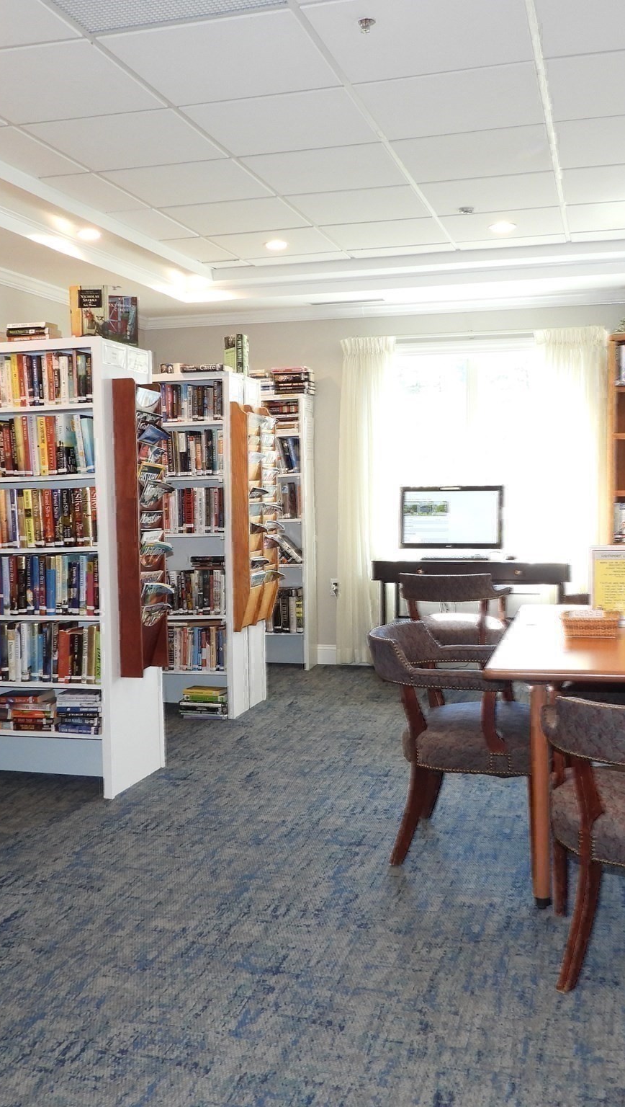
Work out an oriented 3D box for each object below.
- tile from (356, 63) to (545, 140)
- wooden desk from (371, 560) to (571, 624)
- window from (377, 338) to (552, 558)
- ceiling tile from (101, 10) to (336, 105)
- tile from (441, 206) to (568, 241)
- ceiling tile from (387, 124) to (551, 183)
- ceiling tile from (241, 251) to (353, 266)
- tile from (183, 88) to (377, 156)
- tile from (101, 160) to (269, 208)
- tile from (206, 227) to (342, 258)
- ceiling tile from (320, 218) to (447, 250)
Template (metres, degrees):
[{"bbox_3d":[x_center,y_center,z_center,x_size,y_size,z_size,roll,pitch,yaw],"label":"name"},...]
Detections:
[{"bbox_3d":[0.491,-1.553,3.526,0.597,0.020,0.597,0,5,16],"label":"tile"},{"bbox_3d":[1.023,0.424,6.509,1.220,0.770,0.500,0,4,16],"label":"wooden desk"},{"bbox_3d":[0.992,-0.633,6.762,1.177,1.538,0.120,0,5,16],"label":"window"},{"bbox_3d":[-0.268,-1.537,3.175,0.605,0.025,0.605,0,4,16],"label":"ceiling tile"},{"bbox_3d":[0.999,-1.708,5.304,0.597,0.020,0.597,0,5,16],"label":"tile"},{"bbox_3d":[0.654,-1.607,4.117,0.605,0.030,0.605,0,5,16],"label":"ceiling tile"},{"bbox_3d":[-0.083,-1.740,6.014,0.605,0.030,0.208,0,5,16],"label":"ceiling tile"},{"bbox_3d":[-0.098,-1.557,3.702,0.597,0.020,0.597,0,5,16],"label":"tile"},{"bbox_3d":[-0.522,-1.609,4.443,0.600,0.020,0.600,0,5,16],"label":"tile"},{"bbox_3d":[-0.200,-1.699,5.594,0.600,0.024,0.595,0,4,16],"label":"tile"},{"bbox_3d":[0.391,-1.696,5.417,0.600,0.024,0.595,0,4,16],"label":"ceiling tile"}]

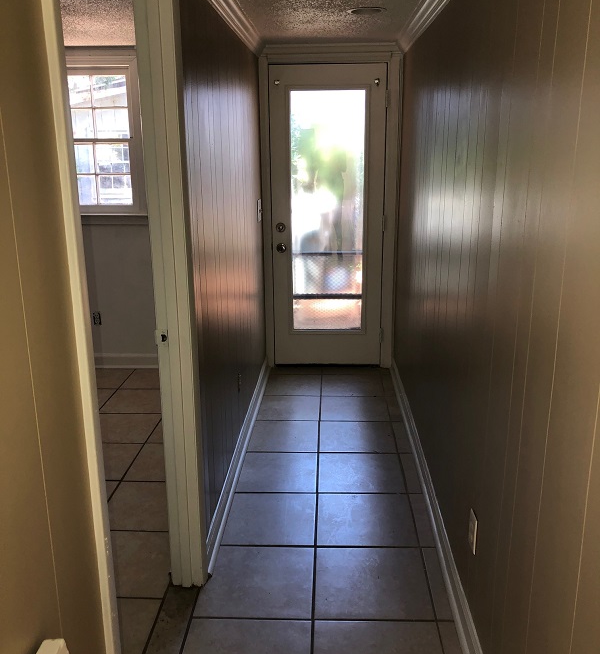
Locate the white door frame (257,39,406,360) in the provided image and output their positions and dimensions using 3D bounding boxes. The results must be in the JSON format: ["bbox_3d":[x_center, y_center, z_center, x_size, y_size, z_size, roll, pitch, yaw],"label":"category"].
[{"bbox_3d":[0.203,-0.750,4.399,0.910,2.135,0.120,0,15,3],"label":"white door frame"}]

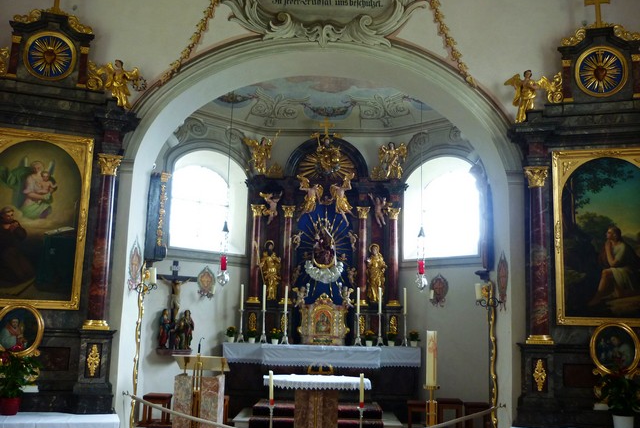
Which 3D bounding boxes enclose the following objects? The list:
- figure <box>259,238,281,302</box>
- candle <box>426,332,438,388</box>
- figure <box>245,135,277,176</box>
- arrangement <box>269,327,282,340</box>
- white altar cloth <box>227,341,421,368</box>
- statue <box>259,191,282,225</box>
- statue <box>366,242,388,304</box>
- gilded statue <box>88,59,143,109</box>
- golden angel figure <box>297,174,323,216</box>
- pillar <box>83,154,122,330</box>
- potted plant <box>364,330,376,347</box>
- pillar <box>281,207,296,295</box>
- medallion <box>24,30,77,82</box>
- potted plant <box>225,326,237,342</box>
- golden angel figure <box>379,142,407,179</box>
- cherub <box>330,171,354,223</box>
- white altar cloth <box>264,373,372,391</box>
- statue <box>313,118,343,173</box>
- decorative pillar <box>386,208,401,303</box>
[{"bbox_3d":[-0.876,0.983,10.618,0.350,1.023,0.300,2,-9,0],"label":"figure"},{"bbox_3d":[1.201,1.550,6.542,0.110,0.581,0.110,2,-9,0],"label":"candle"},{"bbox_3d":[-1.056,-1.092,11.016,0.560,0.710,0.330,3,-9,-5],"label":"figure"},{"bbox_3d":[-0.737,2.020,10.104,0.190,0.260,0.190,2,-9,0],"label":"arrangement"},{"bbox_3d":[0.024,2.298,9.909,3.150,0.300,0.850,2,-9,0],"label":"white altar cloth"},{"bbox_3d":[-0.889,-0.112,10.854,0.400,0.586,0.250,2,-9,0],"label":"statue"},{"bbox_3d":[0.984,1.023,10.620,0.335,1.032,0.300,2,-9,0],"label":"statue"},{"bbox_3d":[-1.898,-1.220,5.736,0.470,0.422,0.220,3,-9,-8],"label":"gilded statue"},{"bbox_3d":[-0.186,-0.318,10.839,0.460,0.768,0.320,2,-9,0],"label":"golden angel figure"},{"bbox_3d":[-1.958,0.251,5.515,0.260,1.567,0.260,4,-9,-12],"label":"pillar"},{"bbox_3d":[0.840,2.072,10.153,0.190,0.260,0.190,2,-9,0],"label":"potted plant"},{"bbox_3d":[-0.553,0.713,10.761,0.240,1.741,0.240,2,-9,0],"label":"pillar"},{"bbox_3d":[-2.500,-1.467,5.649,0.460,0.460,0.070,5,-10,-17],"label":"medallion"},{"bbox_3d":[-1.489,2.005,10.152,0.190,0.260,0.190,2,-9,0],"label":"potted plant"},{"bbox_3d":[1.296,-0.952,10.918,0.530,0.615,0.320,2,-9,0],"label":"golden angel figure"},{"bbox_3d":[0.404,-0.272,10.710,0.411,0.886,0.320,2,-9,0],"label":"cherub"},{"bbox_3d":[-0.027,1.824,6.643,1.180,0.120,0.570,2,-9,0],"label":"white altar cloth"},{"bbox_3d":[0.136,-1.228,11.095,0.510,0.950,0.340,2,-9,0],"label":"statue"},{"bbox_3d":[1.304,0.739,10.827,0.250,1.751,0.250,2,-9,0],"label":"decorative pillar"}]

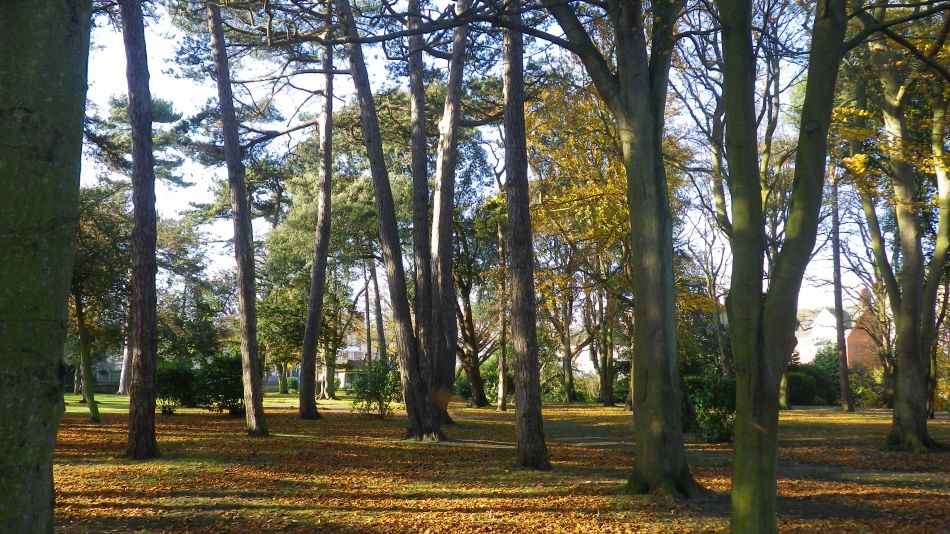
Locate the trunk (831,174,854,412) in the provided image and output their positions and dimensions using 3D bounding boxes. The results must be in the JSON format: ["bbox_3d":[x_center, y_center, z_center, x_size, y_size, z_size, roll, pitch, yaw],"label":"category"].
[{"bbox_3d":[13.646,0.872,26.636,0.400,8.990,0.400,0,-8,0],"label":"trunk"}]

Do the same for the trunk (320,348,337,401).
[{"bbox_3d":[-7.349,5.451,35.995,0.650,2.560,0.650,0,-8,0],"label":"trunk"}]

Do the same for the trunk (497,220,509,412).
[{"bbox_3d":[0.956,1.623,24.281,0.340,6.570,0.320,0,-8,2],"label":"trunk"}]

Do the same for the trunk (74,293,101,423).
[{"bbox_3d":[-11.126,2.550,20.208,0.450,3.680,0.400,-7,-4,-29],"label":"trunk"}]

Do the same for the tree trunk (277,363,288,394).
[{"bbox_3d":[-10.238,5.927,37.604,0.520,1.650,0.500,2,-8,-15],"label":"tree trunk"}]

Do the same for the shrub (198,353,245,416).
[{"bbox_3d":[-8.318,3.829,23.419,1.700,1.960,1.600,3,-8,-19],"label":"shrub"}]

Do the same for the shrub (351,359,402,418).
[{"bbox_3d":[-3.183,3.987,23.356,1.750,1.900,1.600,0,-8,0],"label":"shrub"}]

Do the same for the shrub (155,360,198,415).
[{"bbox_3d":[-11.038,4.429,26.331,1.750,1.860,1.600,0,-8,0],"label":"shrub"}]

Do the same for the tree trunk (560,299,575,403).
[{"bbox_3d":[4.294,3.880,33.003,0.500,4.830,0.500,0,-8,0],"label":"tree trunk"}]

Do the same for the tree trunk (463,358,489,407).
[{"bbox_3d":[-0.010,4.345,26.545,0.800,1.820,0.700,-11,-8,-1],"label":"tree trunk"}]

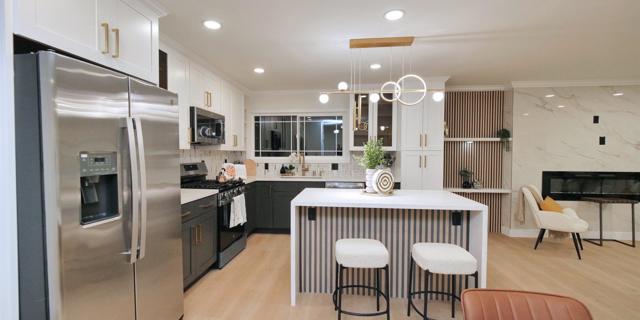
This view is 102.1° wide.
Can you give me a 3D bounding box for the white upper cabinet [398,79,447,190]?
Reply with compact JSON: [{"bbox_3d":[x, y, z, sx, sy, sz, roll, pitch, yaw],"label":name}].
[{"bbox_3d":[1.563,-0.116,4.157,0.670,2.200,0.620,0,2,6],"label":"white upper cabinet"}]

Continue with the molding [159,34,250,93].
[{"bbox_3d":[-1.422,-1.168,3.518,0.085,0.090,2.450,0,2,6],"label":"molding"}]

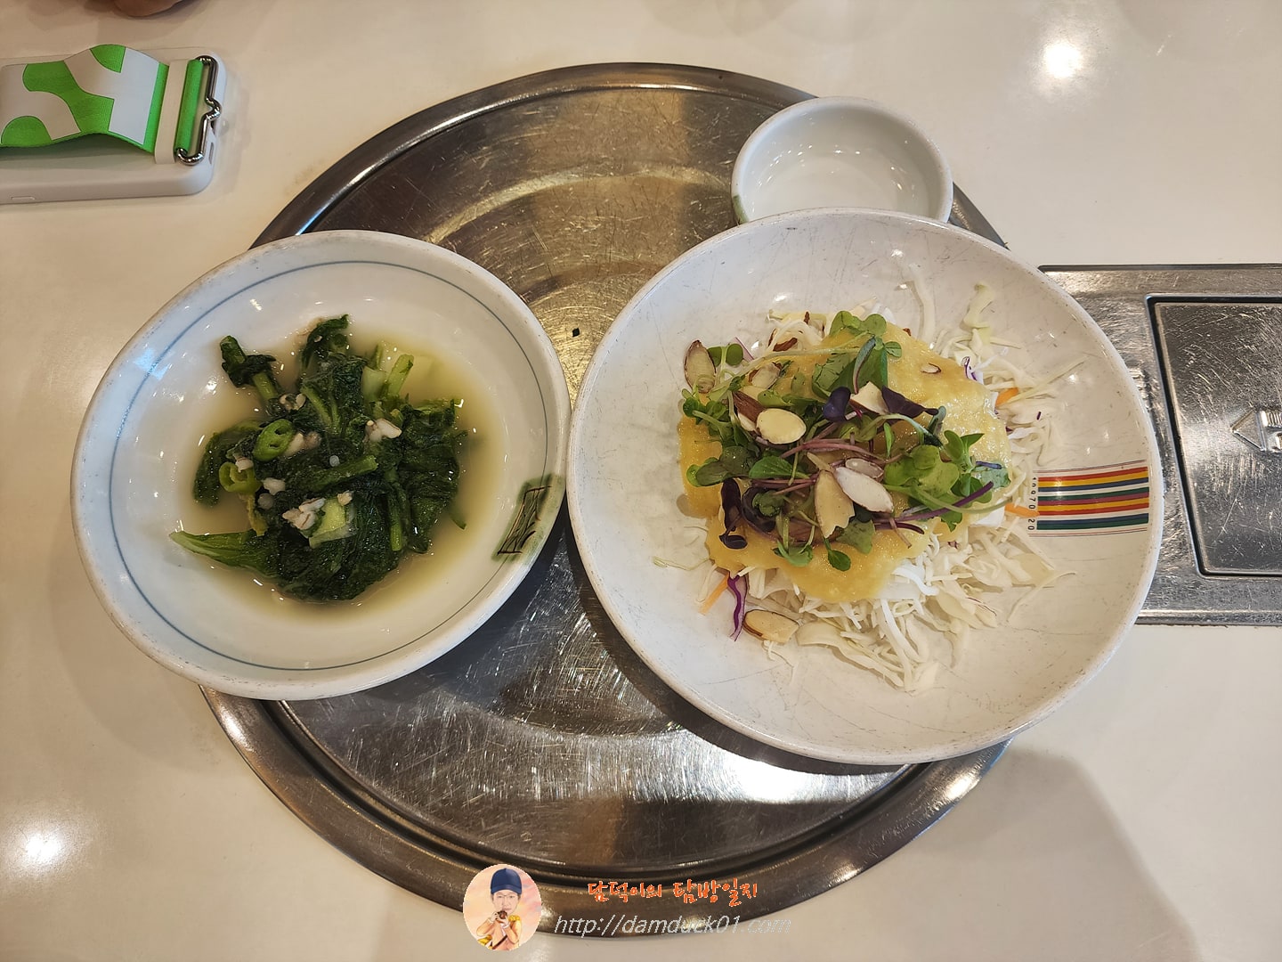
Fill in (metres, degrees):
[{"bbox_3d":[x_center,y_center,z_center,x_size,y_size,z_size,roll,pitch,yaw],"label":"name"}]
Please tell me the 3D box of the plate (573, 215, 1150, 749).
[{"bbox_3d":[0.075,0.000,0.320,0.202,0.050,0.202,-1,71,2],"label":"plate"}]

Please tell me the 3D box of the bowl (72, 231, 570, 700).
[{"bbox_3d":[-0.114,-0.006,0.330,0.181,0.045,0.181,-1,71,2],"label":"bowl"}]

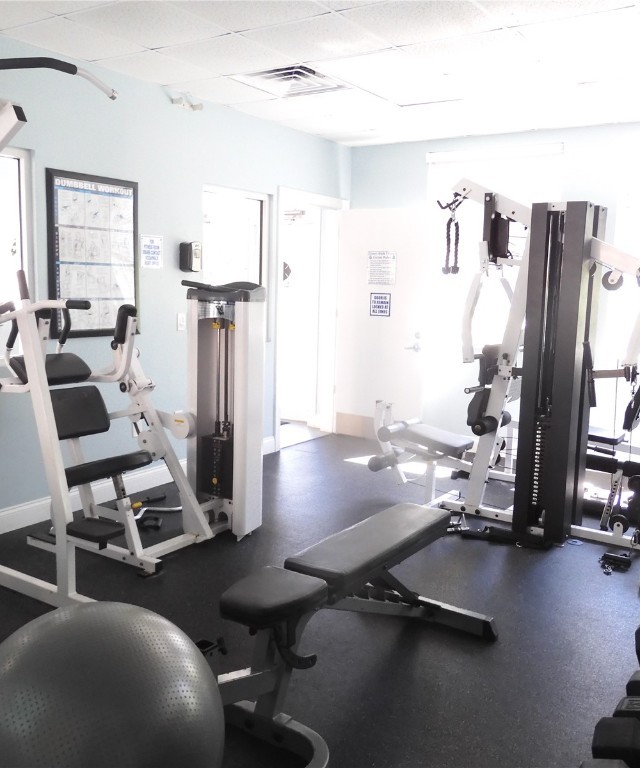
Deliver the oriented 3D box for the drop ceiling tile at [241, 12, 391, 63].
[{"bbox_3d":[-0.017,-1.819,3.736,0.600,0.020,0.600,7,11,33],"label":"drop ceiling tile"}]

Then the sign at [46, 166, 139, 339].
[{"bbox_3d":[-1.400,-0.792,4.448,0.025,0.987,0.688,7,11,33],"label":"sign"}]

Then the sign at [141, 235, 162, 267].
[{"bbox_3d":[-1.138,-0.899,4.841,0.010,0.218,0.197,7,11,33],"label":"sign"}]

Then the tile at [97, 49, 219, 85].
[{"bbox_3d":[-0.996,-1.948,4.376,0.514,0.020,0.600,7,11,33],"label":"tile"}]

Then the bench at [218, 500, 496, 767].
[{"bbox_3d":[0.068,0.894,2.718,0.740,0.510,1.490,7,11,33],"label":"bench"}]

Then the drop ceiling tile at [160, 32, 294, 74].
[{"bbox_3d":[-0.524,-1.886,4.068,0.600,0.020,0.600,7,11,33],"label":"drop ceiling tile"}]

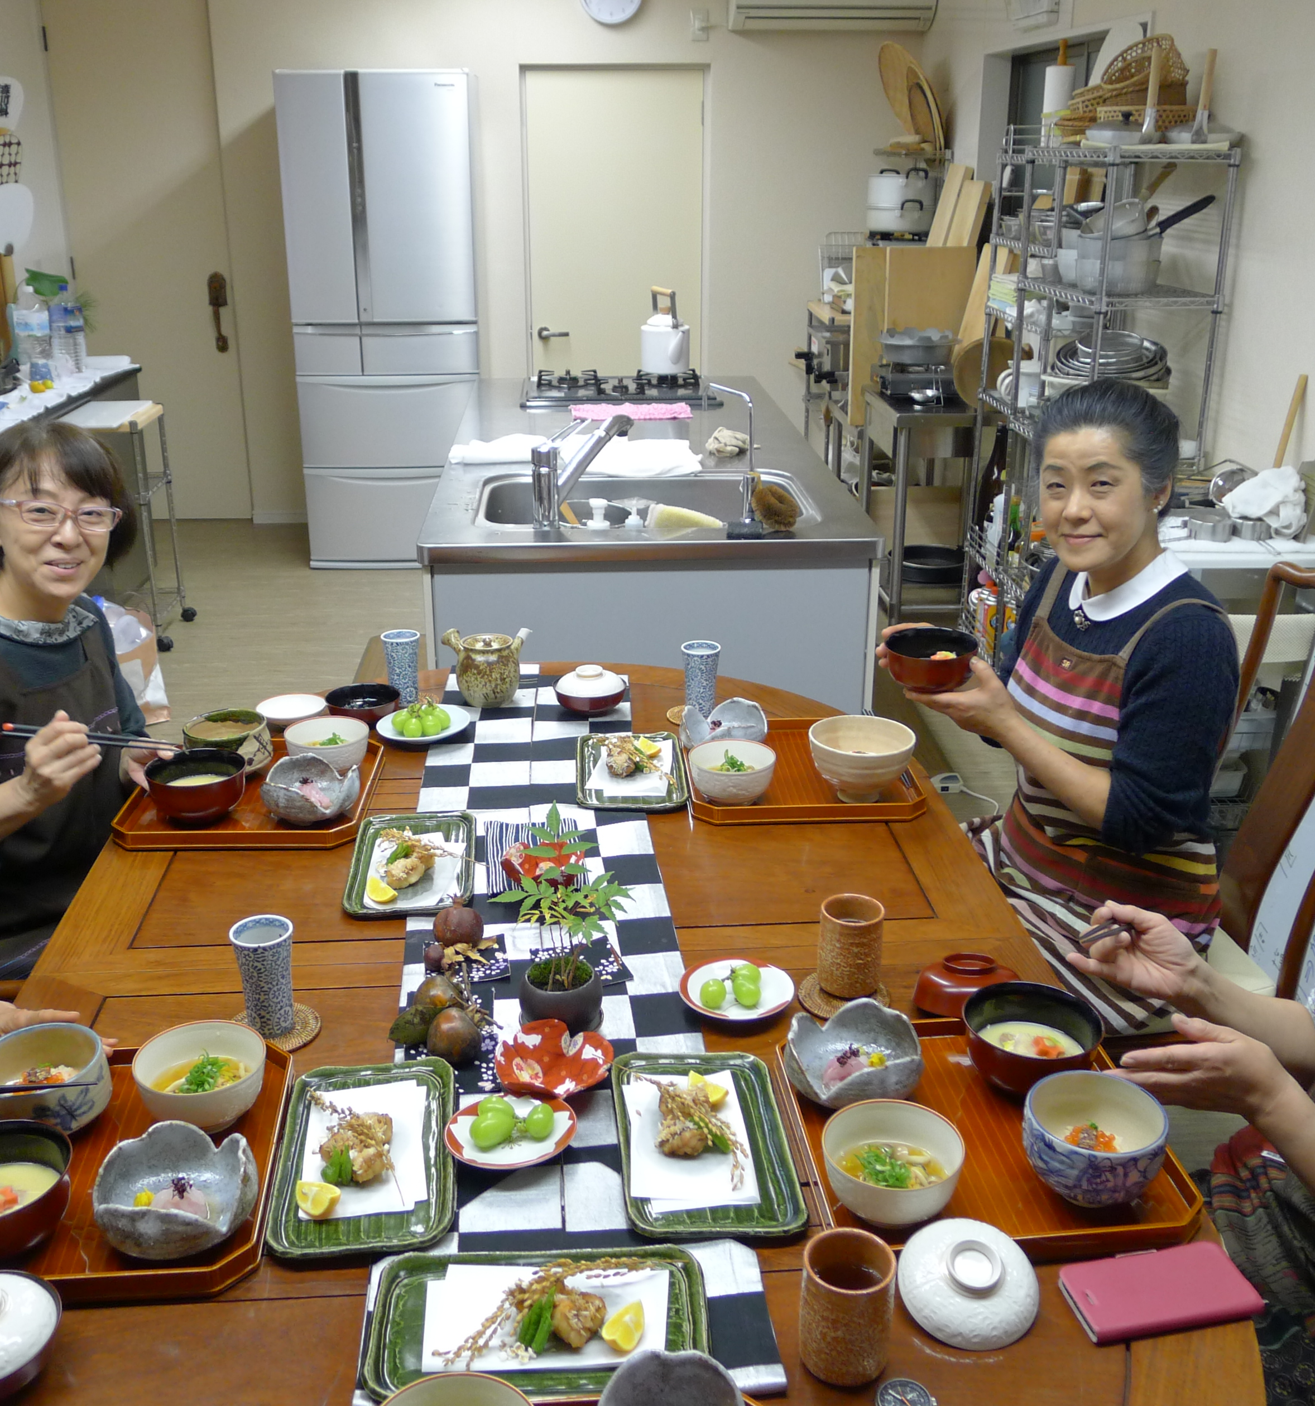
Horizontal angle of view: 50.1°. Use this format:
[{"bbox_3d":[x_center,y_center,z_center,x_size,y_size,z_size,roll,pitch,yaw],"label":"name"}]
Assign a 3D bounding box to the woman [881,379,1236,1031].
[{"bbox_3d":[0.491,0.196,2.007,0.630,1.270,0.510,-9,23,-22],"label":"woman"}]

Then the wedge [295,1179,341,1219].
[{"bbox_3d":[-0.280,0.409,1.158,0.037,0.025,0.028,0,21,0],"label":"wedge"}]

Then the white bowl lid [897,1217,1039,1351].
[{"bbox_3d":[0.241,0.437,1.076,0.107,0.028,0.107,0,38,0],"label":"white bowl lid"}]

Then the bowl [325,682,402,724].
[{"bbox_3d":[-0.469,0.006,2.243,0.121,0.037,0.121,0,21,0],"label":"bowl"}]

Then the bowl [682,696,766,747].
[{"bbox_3d":[0.097,0.042,2.076,0.130,0.063,0.130,-1,21,-4],"label":"bowl"}]

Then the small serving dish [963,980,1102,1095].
[{"bbox_3d":[0.353,0.328,1.332,0.127,0.068,0.127,0,21,0],"label":"small serving dish"}]

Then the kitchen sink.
[{"bbox_3d":[-0.028,-0.352,3.065,0.700,0.190,0.520,-1,21,-3],"label":"kitchen sink"}]

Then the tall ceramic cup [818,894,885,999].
[{"bbox_3d":[0.207,0.259,1.501,0.068,0.089,0.068,0,21,0],"label":"tall ceramic cup"}]

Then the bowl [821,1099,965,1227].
[{"bbox_3d":[0.196,0.394,1.178,0.116,0.062,0.116,0,21,0],"label":"bowl"}]

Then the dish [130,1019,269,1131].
[{"bbox_3d":[-0.417,0.351,1.294,0.119,0.059,0.119,0,21,0],"label":"dish"}]

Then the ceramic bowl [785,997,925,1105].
[{"bbox_3d":[0.180,0.339,1.324,0.131,0.061,0.131,-1,21,-4],"label":"ceramic bowl"}]

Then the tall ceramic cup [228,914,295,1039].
[{"bbox_3d":[-0.394,0.279,1.417,0.062,0.113,0.062,0,21,0],"label":"tall ceramic cup"}]

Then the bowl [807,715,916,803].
[{"bbox_3d":[0.280,0.085,1.939,0.147,0.088,0.147,0,21,0],"label":"bowl"}]

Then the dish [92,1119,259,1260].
[{"bbox_3d":[-0.387,0.406,1.141,0.128,0.066,0.128,-1,21,-4],"label":"dish"}]

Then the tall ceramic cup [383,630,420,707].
[{"bbox_3d":[-0.411,-0.058,2.279,0.063,0.115,0.063,-1,21,-4],"label":"tall ceramic cup"}]

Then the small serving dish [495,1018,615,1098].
[{"bbox_3d":[-0.098,0.350,1.351,0.113,0.033,0.113,-1,21,-4],"label":"small serving dish"}]

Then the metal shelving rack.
[{"bbox_3d":[1.109,-0.692,3.871,0.320,1.560,1.130,-1,21,-4],"label":"metal shelving rack"}]

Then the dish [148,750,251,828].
[{"bbox_3d":[-0.607,0.117,1.864,0.127,0.068,0.127,0,21,0],"label":"dish"}]

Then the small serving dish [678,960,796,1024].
[{"bbox_3d":[0.083,0.305,1.461,0.119,0.025,0.119,0,21,0],"label":"small serving dish"}]

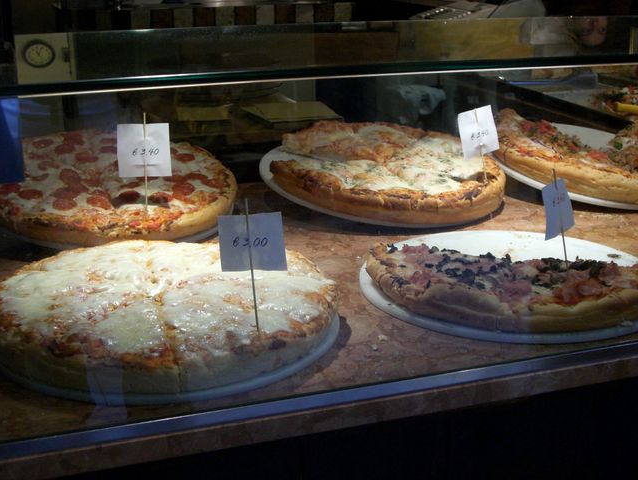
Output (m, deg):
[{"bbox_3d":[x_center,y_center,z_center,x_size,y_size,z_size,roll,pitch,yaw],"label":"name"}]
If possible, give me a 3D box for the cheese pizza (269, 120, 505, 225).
[{"bbox_3d":[0.110,-0.115,1.636,0.374,0.037,0.374,8,24,3],"label":"cheese pizza"}]

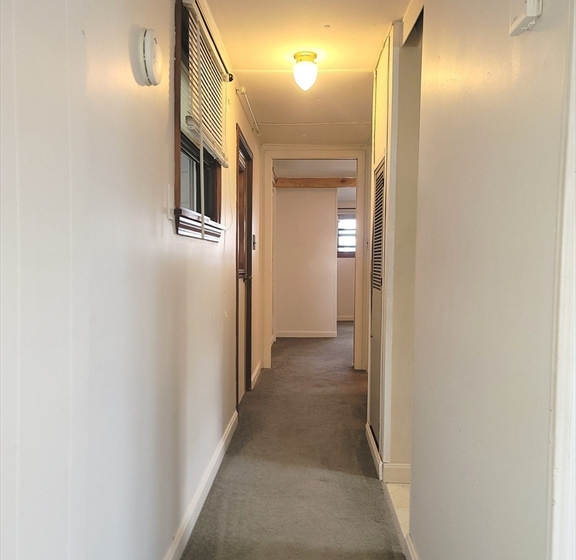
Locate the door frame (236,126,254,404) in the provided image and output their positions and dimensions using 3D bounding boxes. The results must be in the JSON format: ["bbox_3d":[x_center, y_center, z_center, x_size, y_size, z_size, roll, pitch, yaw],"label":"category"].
[{"bbox_3d":[-0.323,-0.048,3.939,0.059,1.827,0.924,1,3,2],"label":"door frame"}]

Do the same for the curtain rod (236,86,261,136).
[{"bbox_3d":[-0.260,-1.156,3.863,0.070,0.050,1.055,1,2,2],"label":"curtain rod"}]

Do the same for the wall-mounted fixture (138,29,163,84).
[{"bbox_3d":[-0.363,-0.603,1.498,0.039,0.136,0.135,1,3,2],"label":"wall-mounted fixture"}]

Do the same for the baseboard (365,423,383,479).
[{"bbox_3d":[0.464,0.901,3.033,0.015,0.086,0.729,1,3,2],"label":"baseboard"}]

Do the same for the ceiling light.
[{"bbox_3d":[0.093,-1.065,2.867,0.132,0.183,0.133,1,3,2],"label":"ceiling light"}]

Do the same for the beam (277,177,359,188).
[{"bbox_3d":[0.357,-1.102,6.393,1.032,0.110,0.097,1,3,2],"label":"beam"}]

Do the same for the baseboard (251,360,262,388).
[{"bbox_3d":[-0.282,0.810,4.837,0.017,0.086,0.839,1,3,2],"label":"baseboard"}]

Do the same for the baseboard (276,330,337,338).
[{"bbox_3d":[0.243,0.710,7.203,0.779,0.085,0.016,1,3,2],"label":"baseboard"}]

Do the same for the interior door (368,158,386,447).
[{"bbox_3d":[0.498,0.121,3.057,0.026,1.494,0.473,1,3,2],"label":"interior door"}]

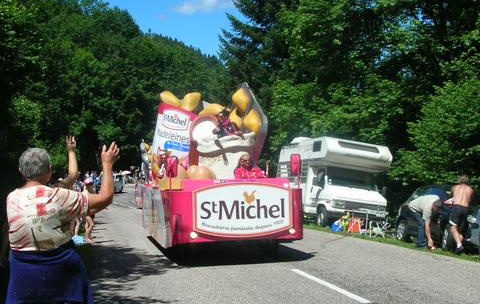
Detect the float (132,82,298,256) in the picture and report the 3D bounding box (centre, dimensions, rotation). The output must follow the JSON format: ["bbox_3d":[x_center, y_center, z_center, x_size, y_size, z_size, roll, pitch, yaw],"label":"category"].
[{"bbox_3d":[-0.732,0.350,14.393,2.400,3.600,6.000,0,-3,-12],"label":"float"}]

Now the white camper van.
[{"bbox_3d":[3.369,1.275,24.464,2.200,2.950,5.700,7,-4,-11],"label":"white camper van"}]

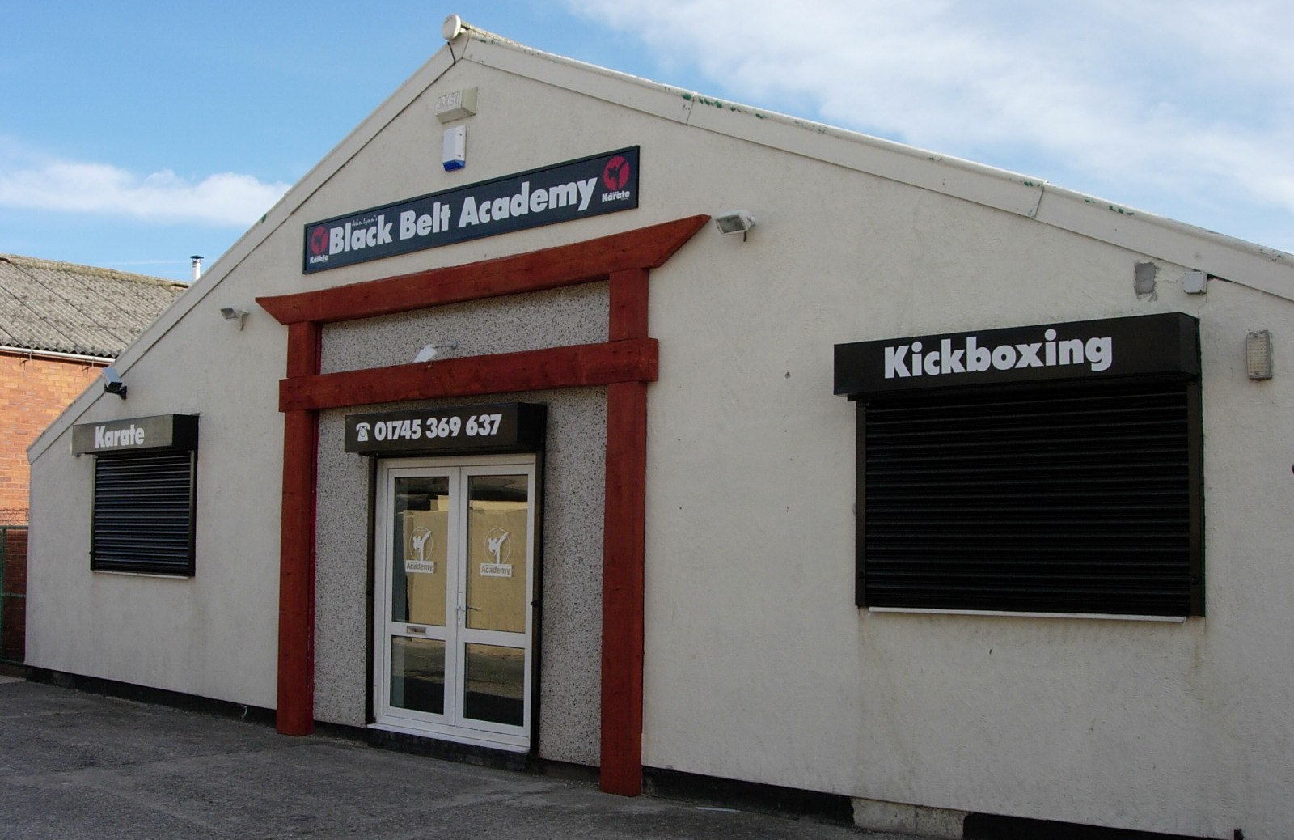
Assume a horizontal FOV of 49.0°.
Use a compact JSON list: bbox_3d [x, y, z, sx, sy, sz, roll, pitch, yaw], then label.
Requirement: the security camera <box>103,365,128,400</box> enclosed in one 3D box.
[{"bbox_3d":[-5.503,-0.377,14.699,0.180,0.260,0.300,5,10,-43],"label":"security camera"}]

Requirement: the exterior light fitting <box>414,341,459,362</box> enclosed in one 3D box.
[{"bbox_3d":[-1.634,-0.528,10.979,0.130,0.170,0.320,-4,5,40],"label":"exterior light fitting"}]

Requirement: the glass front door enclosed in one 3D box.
[{"bbox_3d":[-1.493,1.373,11.005,1.770,2.140,0.100,-4,-7,40],"label":"glass front door"}]

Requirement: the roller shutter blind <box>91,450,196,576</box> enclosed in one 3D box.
[{"bbox_3d":[-4.995,0.919,14.025,1.880,1.200,0.070,-4,-7,40],"label":"roller shutter blind"}]

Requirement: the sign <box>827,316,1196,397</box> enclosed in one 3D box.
[{"bbox_3d":[2.002,-0.336,7.878,2.060,0.300,0.280,-4,-7,40],"label":"sign"}]

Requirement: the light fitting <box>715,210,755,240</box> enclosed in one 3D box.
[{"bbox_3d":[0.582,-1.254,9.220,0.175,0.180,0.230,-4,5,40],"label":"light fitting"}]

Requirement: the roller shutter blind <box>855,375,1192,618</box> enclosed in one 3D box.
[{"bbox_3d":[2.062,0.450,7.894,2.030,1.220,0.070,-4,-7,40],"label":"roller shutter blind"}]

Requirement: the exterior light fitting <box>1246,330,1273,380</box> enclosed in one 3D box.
[{"bbox_3d":[3.065,-0.318,7.082,0.115,0.240,0.080,-4,-7,40],"label":"exterior light fitting"}]

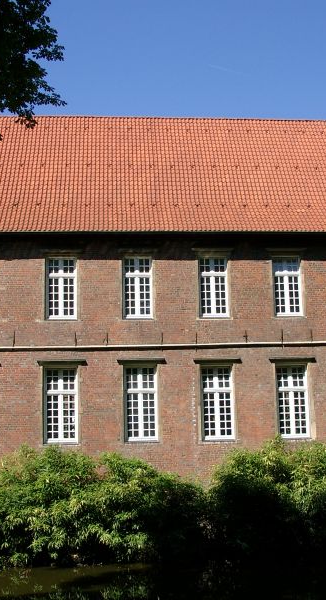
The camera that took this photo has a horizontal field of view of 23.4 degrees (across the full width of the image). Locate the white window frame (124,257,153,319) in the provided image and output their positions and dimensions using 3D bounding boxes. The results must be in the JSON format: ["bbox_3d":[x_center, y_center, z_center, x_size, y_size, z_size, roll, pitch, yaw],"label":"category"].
[{"bbox_3d":[-0.912,-0.469,29.130,1.060,2.280,0.180,-1,-9,-6],"label":"white window frame"}]

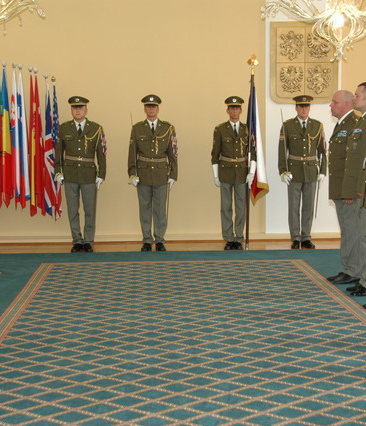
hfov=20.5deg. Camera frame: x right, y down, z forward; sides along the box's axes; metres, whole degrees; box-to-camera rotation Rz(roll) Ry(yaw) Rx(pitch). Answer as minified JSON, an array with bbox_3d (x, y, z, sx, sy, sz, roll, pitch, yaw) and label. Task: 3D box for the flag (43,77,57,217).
[{"bbox_3d":[-1.724,-0.870,13.224,0.200,1.837,0.220,-1,4,-2],"label":"flag"}]

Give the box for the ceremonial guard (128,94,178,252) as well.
[{"bbox_3d":[-0.370,-0.484,12.486,0.600,1.929,0.370,-1,4,-2],"label":"ceremonial guard"}]

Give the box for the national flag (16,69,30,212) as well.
[{"bbox_3d":[-2.011,-0.931,12.748,0.183,1.800,0.200,-1,5,-2],"label":"national flag"}]

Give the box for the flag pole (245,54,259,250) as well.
[{"bbox_3d":[0.821,-0.726,12.253,0.130,2.350,0.090,1,5,-2],"label":"flag pole"}]

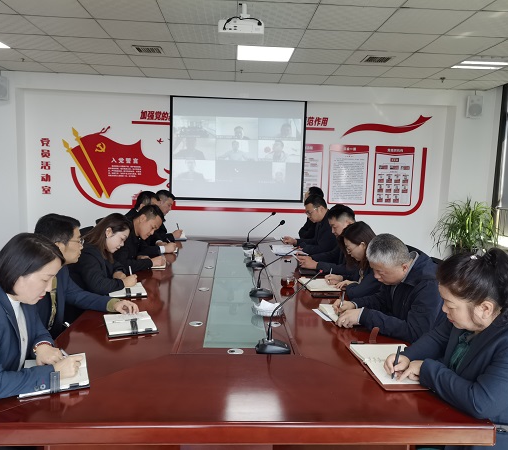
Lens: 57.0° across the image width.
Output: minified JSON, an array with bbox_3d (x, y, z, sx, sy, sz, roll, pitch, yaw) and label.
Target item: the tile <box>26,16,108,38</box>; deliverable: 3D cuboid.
[{"bbox_3d":[-1.654,-1.787,4.223,0.600,0.020,0.600,2,6,-3],"label":"tile"}]

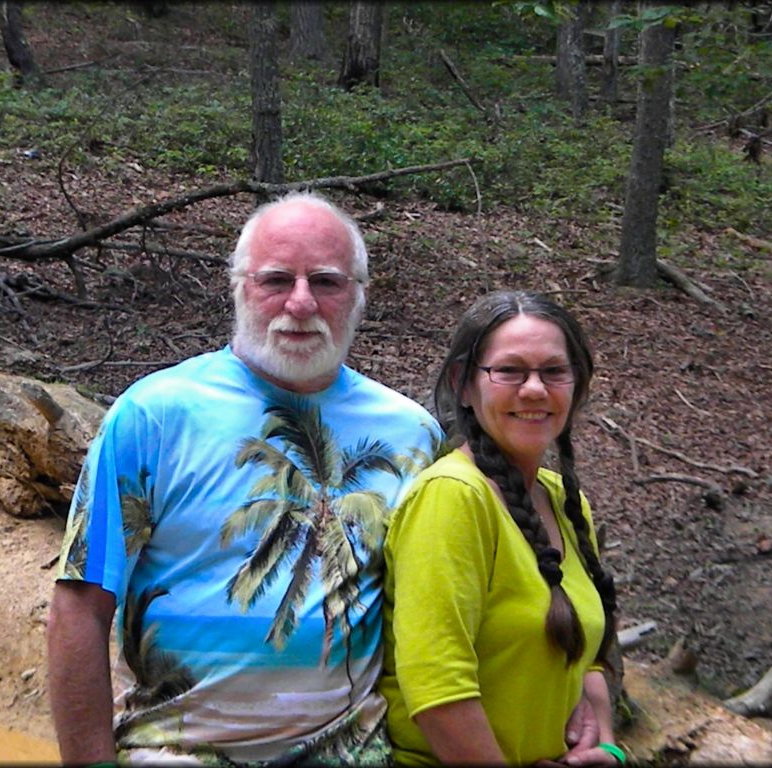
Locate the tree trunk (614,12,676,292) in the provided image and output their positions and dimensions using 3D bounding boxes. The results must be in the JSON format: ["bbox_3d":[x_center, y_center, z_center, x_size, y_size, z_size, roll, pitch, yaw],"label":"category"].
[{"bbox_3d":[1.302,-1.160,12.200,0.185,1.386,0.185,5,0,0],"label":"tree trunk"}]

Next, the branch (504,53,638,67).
[{"bbox_3d":[2.191,-3.827,29.000,1.584,0.110,0.110,2,11,0],"label":"branch"}]

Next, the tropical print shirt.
[{"bbox_3d":[-0.174,0.295,3.170,0.500,0.650,0.310,-1,3,-17],"label":"tropical print shirt"}]

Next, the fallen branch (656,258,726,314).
[{"bbox_3d":[1.516,-0.505,12.393,0.103,0.070,1.720,-1,11,-5],"label":"fallen branch"}]

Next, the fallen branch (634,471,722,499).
[{"bbox_3d":[0.971,0.325,8.019,0.305,0.030,0.135,5,12,24],"label":"fallen branch"}]

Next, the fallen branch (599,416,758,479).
[{"bbox_3d":[0.938,0.223,8.558,0.201,0.035,1.049,-5,12,-24],"label":"fallen branch"}]

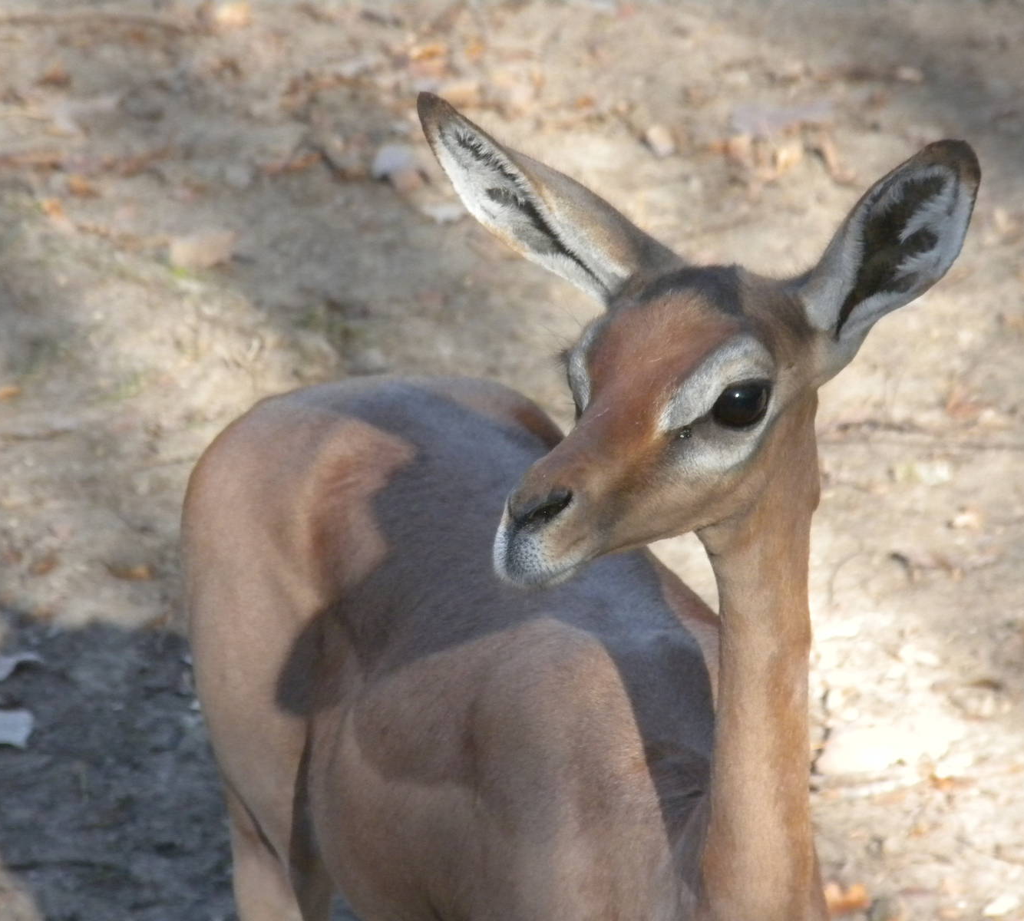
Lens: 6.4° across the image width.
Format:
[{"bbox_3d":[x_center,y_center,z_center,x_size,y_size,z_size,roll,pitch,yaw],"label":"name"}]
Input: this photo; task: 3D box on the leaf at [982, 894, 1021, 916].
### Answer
[{"bbox_3d":[0.408,0.371,7.693,0.033,0.008,0.033,0,20,0],"label":"leaf"}]

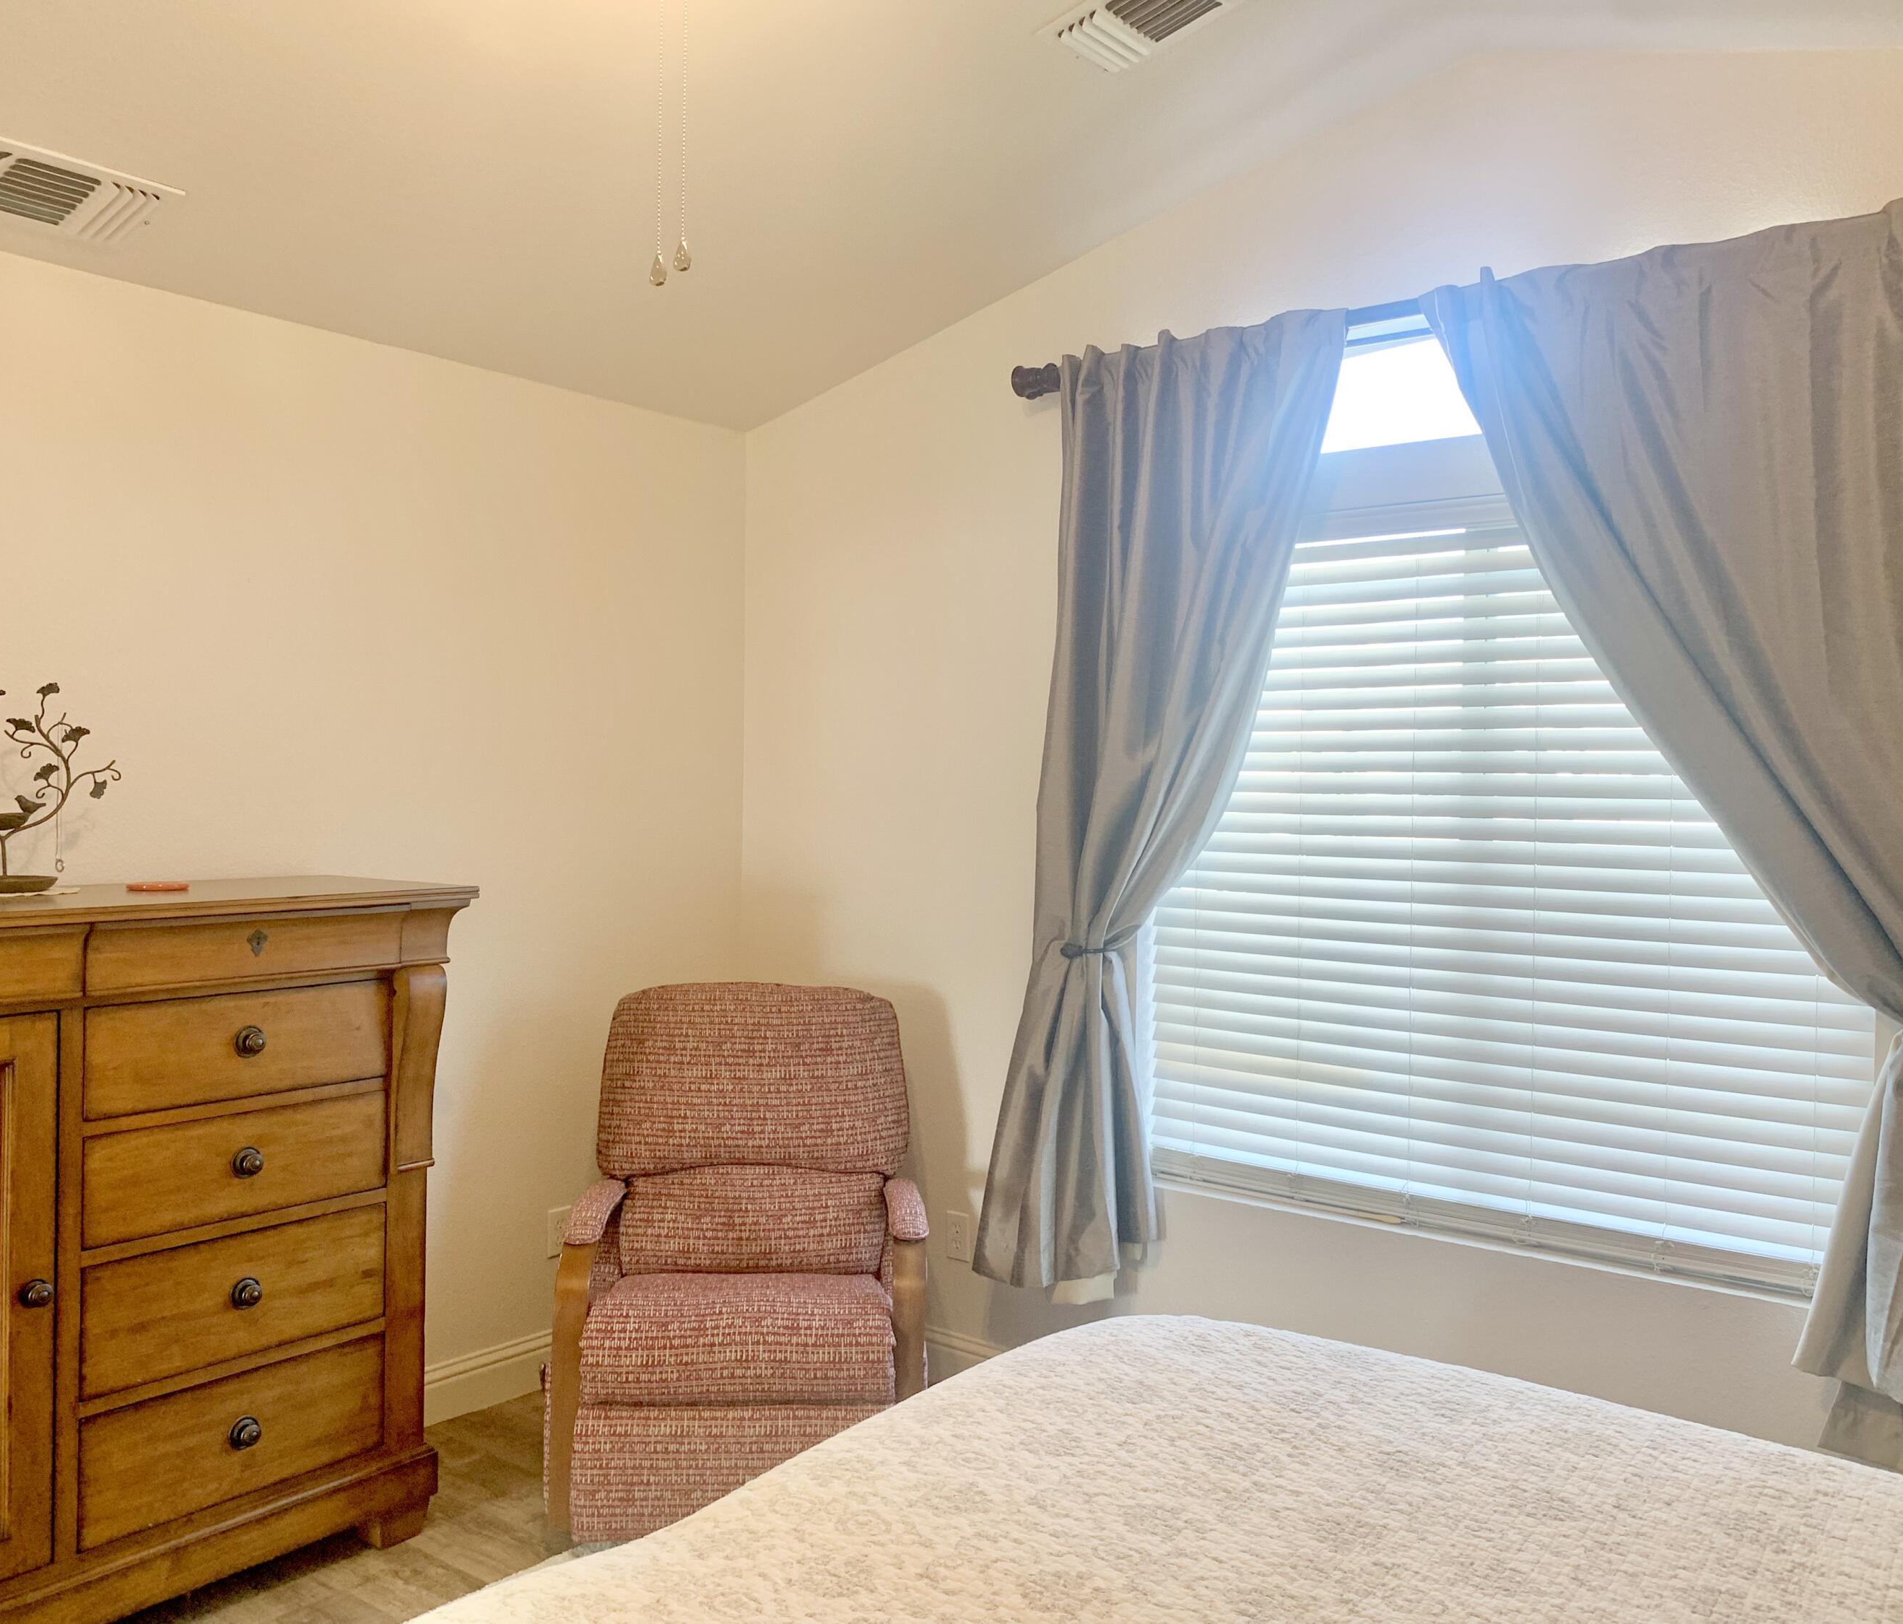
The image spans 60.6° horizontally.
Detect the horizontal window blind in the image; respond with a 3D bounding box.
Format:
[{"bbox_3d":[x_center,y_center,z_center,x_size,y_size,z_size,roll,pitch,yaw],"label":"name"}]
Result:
[{"bbox_3d":[1.036,0.109,3.254,1.450,1.465,0.060,2,1,38],"label":"horizontal window blind"}]

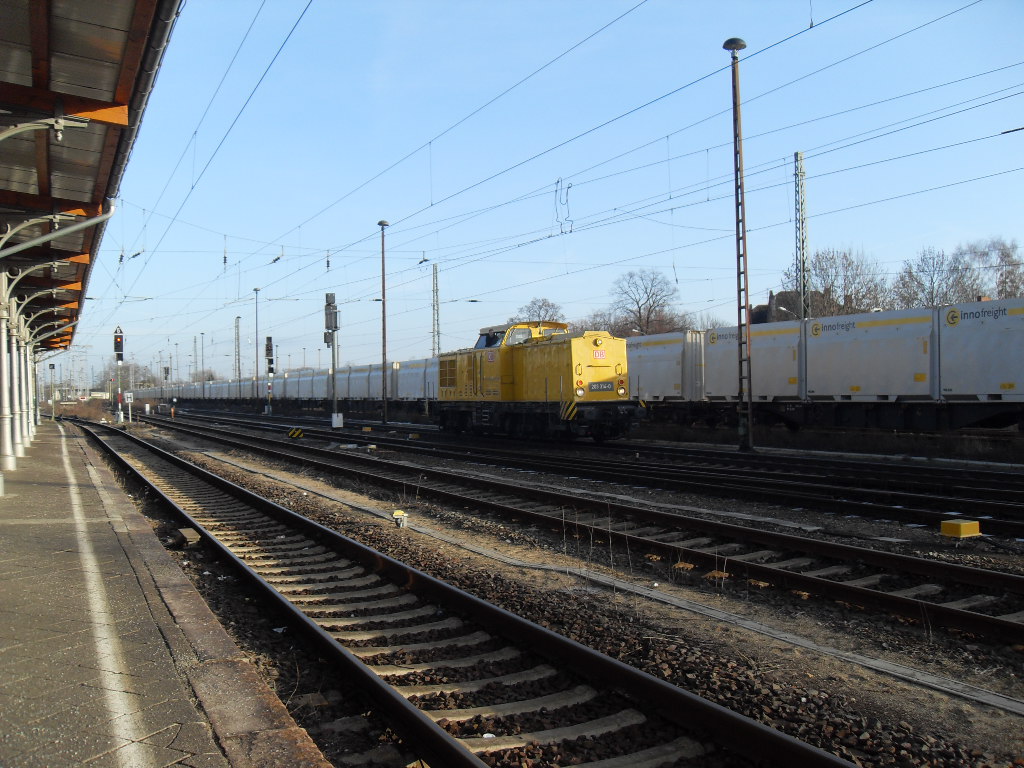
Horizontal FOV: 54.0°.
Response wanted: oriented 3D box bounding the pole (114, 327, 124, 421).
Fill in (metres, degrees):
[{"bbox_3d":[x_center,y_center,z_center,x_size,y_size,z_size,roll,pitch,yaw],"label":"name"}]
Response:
[{"bbox_3d":[-28.100,-0.670,72.000,0.680,6.950,0.600,-1,0,-23],"label":"pole"}]

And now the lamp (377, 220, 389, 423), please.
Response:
[{"bbox_3d":[-7.850,-3.820,62.000,0.700,12.400,0.700,-1,0,-23],"label":"lamp"}]

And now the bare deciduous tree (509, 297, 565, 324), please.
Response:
[{"bbox_3d":[3.500,-4.800,138.000,7.700,14.000,7.600,-1,0,-23],"label":"bare deciduous tree"}]

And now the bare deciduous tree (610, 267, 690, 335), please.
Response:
[{"bbox_3d":[15.000,-5.250,110.000,8.400,14.300,8.300,-1,0,-23],"label":"bare deciduous tree"}]

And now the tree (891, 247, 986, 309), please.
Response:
[{"bbox_3d":[38.200,-5.400,90.000,8.400,13.700,8.200,-1,0,-23],"label":"tree"}]

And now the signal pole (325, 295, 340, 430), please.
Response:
[{"bbox_3d":[-9.600,-1.270,54.300,0.800,7.250,0.650,-1,0,-23],"label":"signal pole"}]

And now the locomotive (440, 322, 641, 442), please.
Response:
[{"bbox_3d":[0.450,-0.140,37.400,3.000,4.260,14.100,-1,0,-23],"label":"locomotive"}]

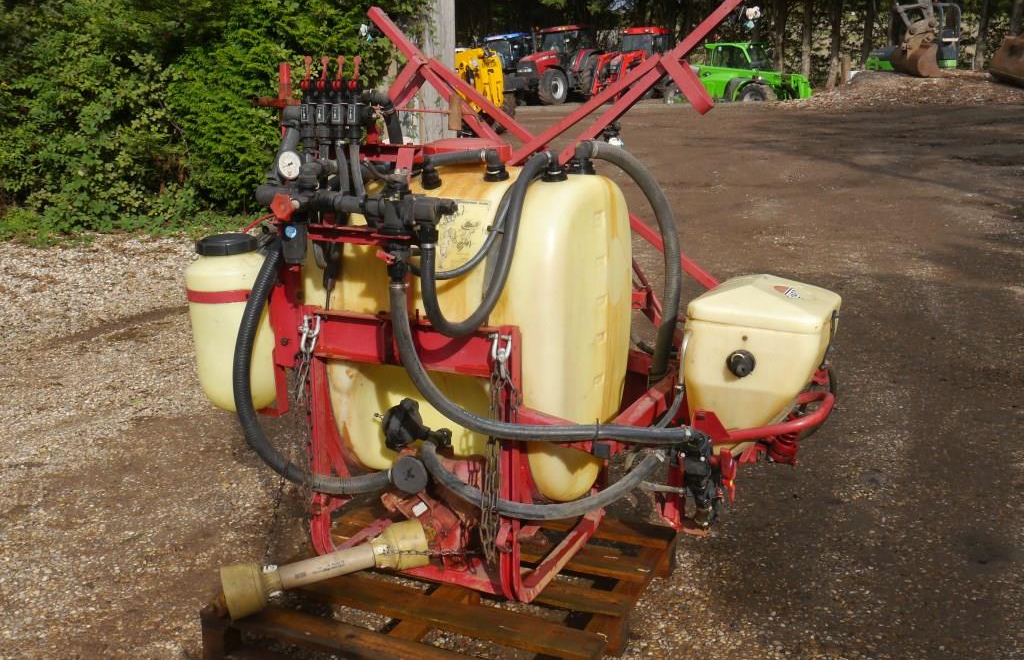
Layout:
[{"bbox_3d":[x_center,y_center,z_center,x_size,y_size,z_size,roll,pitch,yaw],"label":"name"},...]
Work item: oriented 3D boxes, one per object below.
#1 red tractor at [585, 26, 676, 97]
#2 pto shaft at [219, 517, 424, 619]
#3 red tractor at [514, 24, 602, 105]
[{"bbox_3d":[4.769,-10.616,42.500,2.300,2.850,4.800,11,17,37],"label":"red tractor"},{"bbox_3d":[-0.534,0.685,3.064,0.611,0.147,0.147,-12,16,-14],"label":"pto shaft"},{"bbox_3d":[1.687,-10.277,41.300,2.400,2.980,4.800,11,18,38],"label":"red tractor"}]

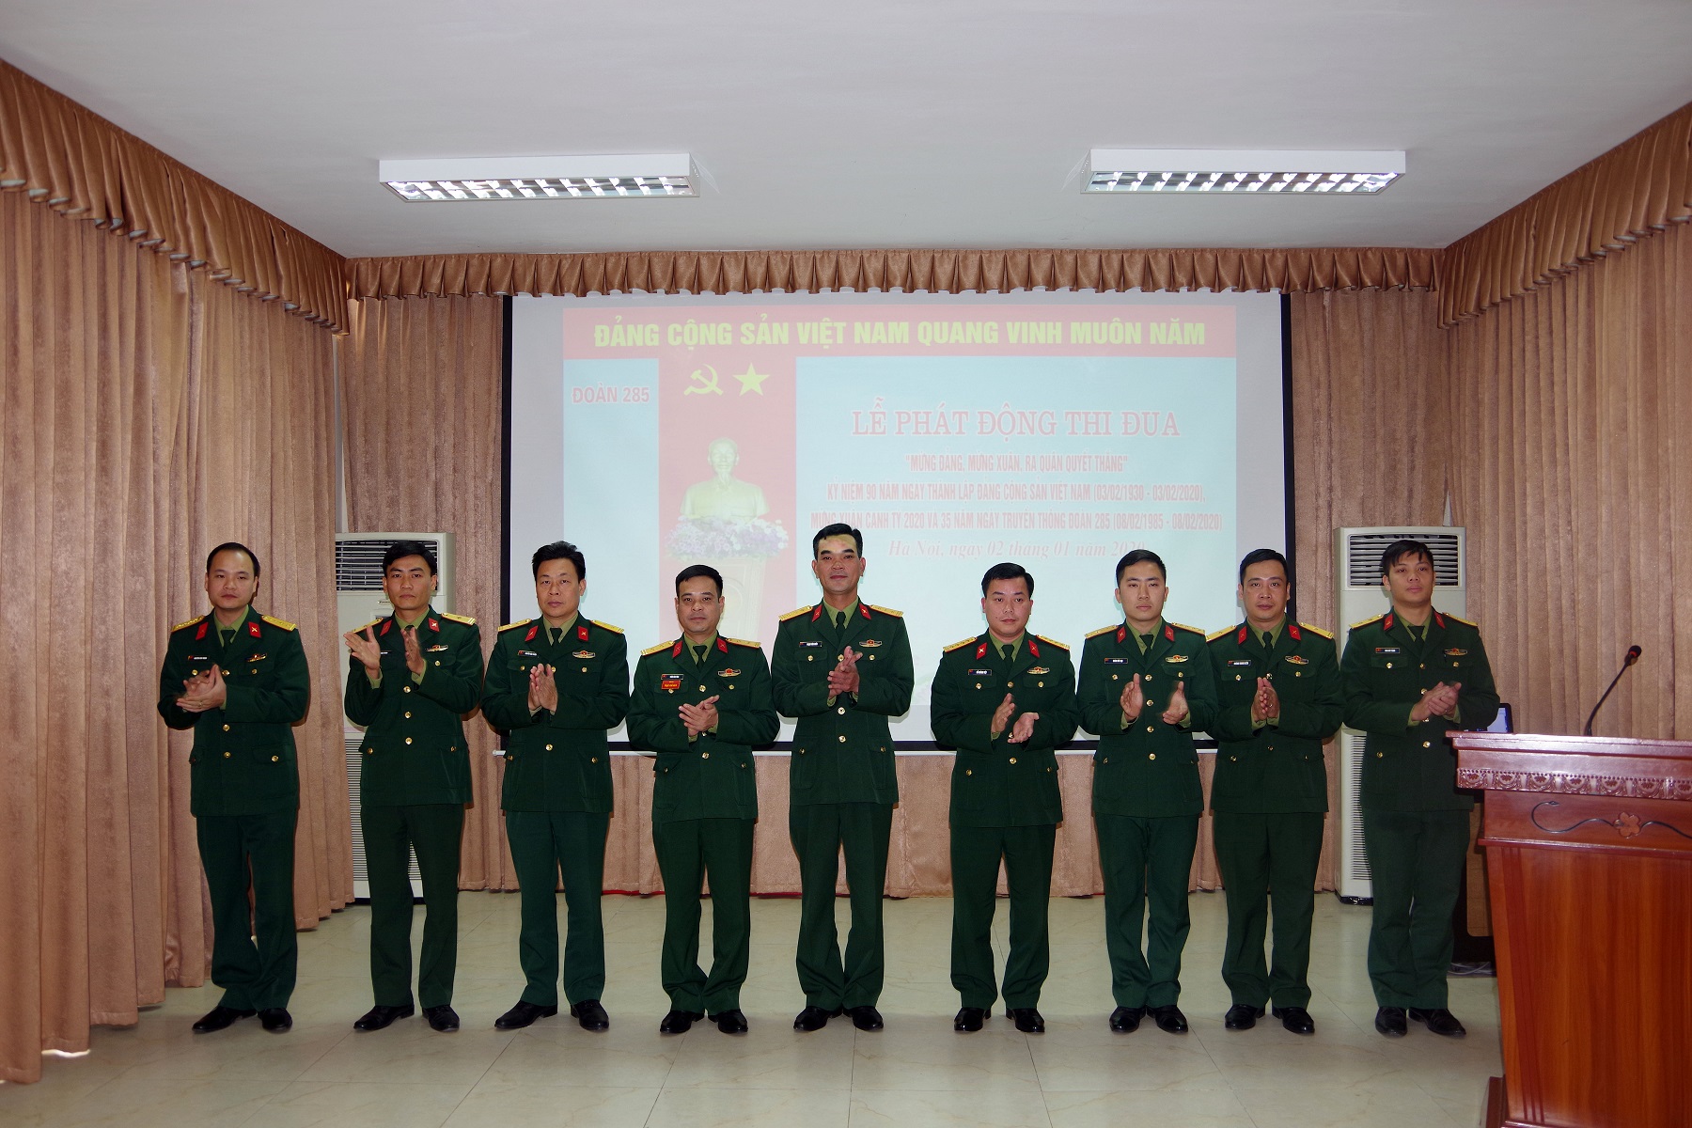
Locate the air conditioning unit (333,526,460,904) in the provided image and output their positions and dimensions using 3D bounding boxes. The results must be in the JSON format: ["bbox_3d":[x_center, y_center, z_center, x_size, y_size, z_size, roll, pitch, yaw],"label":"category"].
[{"bbox_3d":[-2.295,0.772,7.454,0.616,1.845,0.330,0,-1,-2],"label":"air conditioning unit"}]

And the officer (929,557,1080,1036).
[{"bbox_3d":[0.576,0.830,5.235,0.540,1.660,0.440,0,0,0],"label":"officer"}]

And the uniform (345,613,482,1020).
[{"bbox_3d":[-1.555,0.886,5.226,0.510,1.455,0.410,0,-1,-5],"label":"uniform"}]

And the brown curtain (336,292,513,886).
[{"bbox_3d":[-2.188,0.119,7.627,0.905,3.153,0.150,0,-1,2],"label":"brown curtain"}]

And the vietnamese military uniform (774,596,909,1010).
[{"bbox_3d":[-0.015,0.870,5.215,0.507,1.473,0.400,0,-1,2],"label":"vietnamese military uniform"}]

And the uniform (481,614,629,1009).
[{"bbox_3d":[-1.048,0.895,5.249,0.533,1.425,0.400,0,-1,2],"label":"uniform"}]

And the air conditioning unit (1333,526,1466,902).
[{"bbox_3d":[2.750,0.735,7.250,0.580,1.830,0.310,0,0,13],"label":"air conditioning unit"}]

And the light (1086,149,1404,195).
[{"bbox_3d":[1.525,-1.517,5.650,1.200,0.087,0.310,0,0,2],"label":"light"}]

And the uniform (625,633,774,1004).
[{"bbox_3d":[-0.520,0.945,5.285,0.530,1.375,0.380,0,0,-3],"label":"uniform"}]

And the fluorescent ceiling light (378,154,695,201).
[{"bbox_3d":[-1.221,-1.530,5.812,1.220,0.090,0.310,0,0,2],"label":"fluorescent ceiling light"}]

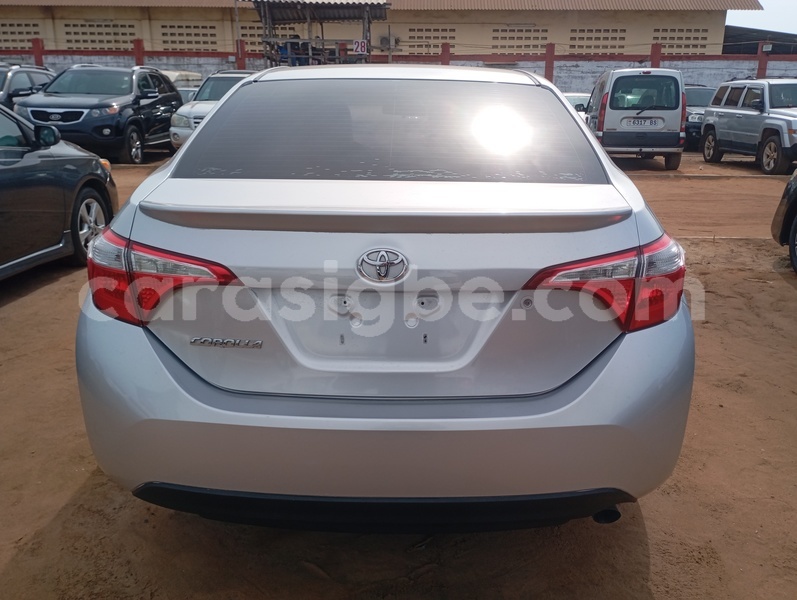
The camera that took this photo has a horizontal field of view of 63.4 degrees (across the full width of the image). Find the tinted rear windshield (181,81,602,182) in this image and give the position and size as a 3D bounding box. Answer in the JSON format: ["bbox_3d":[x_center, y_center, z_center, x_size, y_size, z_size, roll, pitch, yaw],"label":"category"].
[{"bbox_3d":[-0.007,-0.582,2.145,1.300,0.120,0.770,1,42,0],"label":"tinted rear windshield"}]

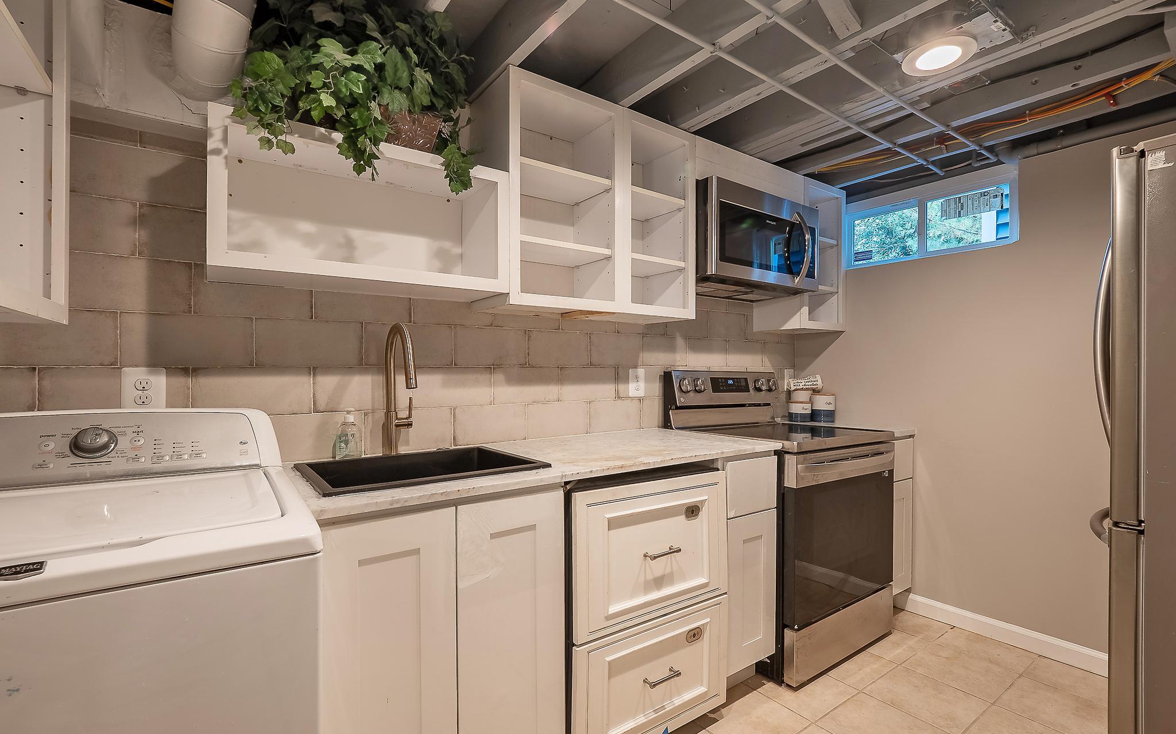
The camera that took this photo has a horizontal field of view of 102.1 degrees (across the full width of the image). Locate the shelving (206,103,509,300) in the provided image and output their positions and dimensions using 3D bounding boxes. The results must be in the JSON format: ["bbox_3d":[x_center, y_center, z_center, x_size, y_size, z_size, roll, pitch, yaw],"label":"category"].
[{"bbox_3d":[-0.676,-0.439,1.493,0.780,0.393,0.321,1,0,-33],"label":"shelving"}]

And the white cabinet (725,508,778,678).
[{"bbox_3d":[0.432,0.788,1.931,0.270,0.535,0.571,1,0,-33],"label":"white cabinet"}]

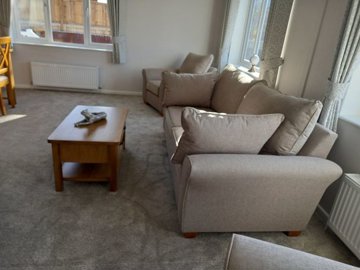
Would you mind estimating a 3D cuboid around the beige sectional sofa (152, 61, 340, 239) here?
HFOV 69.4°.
[{"bbox_3d":[0.437,-0.086,2.534,1.052,0.912,2.031,2,21,-9],"label":"beige sectional sofa"}]

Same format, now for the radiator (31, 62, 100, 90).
[{"bbox_3d":[-2.169,-1.124,4.982,1.183,0.435,0.094,2,21,-9],"label":"radiator"}]

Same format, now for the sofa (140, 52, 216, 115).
[{"bbox_3d":[0.024,-0.922,4.565,1.050,0.931,0.950,-6,24,-28],"label":"sofa"}]

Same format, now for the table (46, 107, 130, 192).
[{"bbox_3d":[-0.781,0.086,2.431,0.521,0.453,0.925,2,21,-9],"label":"table"}]

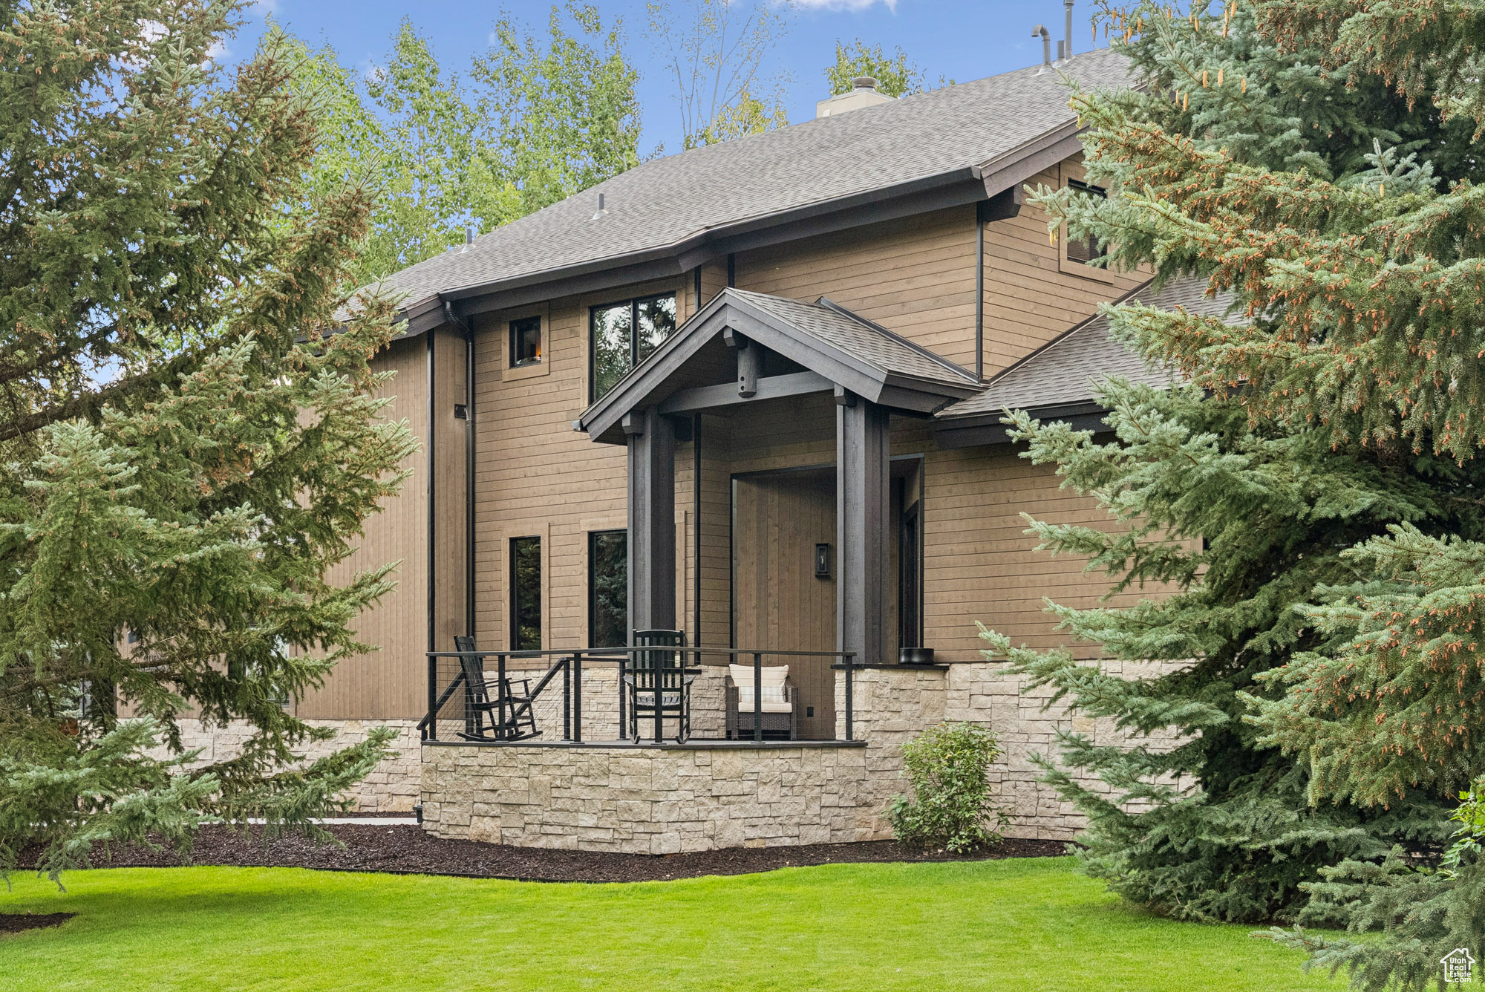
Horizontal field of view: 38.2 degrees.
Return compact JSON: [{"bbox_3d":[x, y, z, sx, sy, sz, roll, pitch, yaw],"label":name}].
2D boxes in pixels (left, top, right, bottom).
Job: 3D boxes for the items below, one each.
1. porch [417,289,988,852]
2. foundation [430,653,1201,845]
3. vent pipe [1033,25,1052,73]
[{"bbox_3d":[-0.563,0.708,23.689,4.750,6.110,4.500,-3,-4,43],"label":"porch"},{"bbox_3d":[0.619,2.673,22.573,7.000,1.950,4.500,-3,-4,43],"label":"foundation"},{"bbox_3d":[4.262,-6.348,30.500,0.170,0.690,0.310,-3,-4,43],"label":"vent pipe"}]

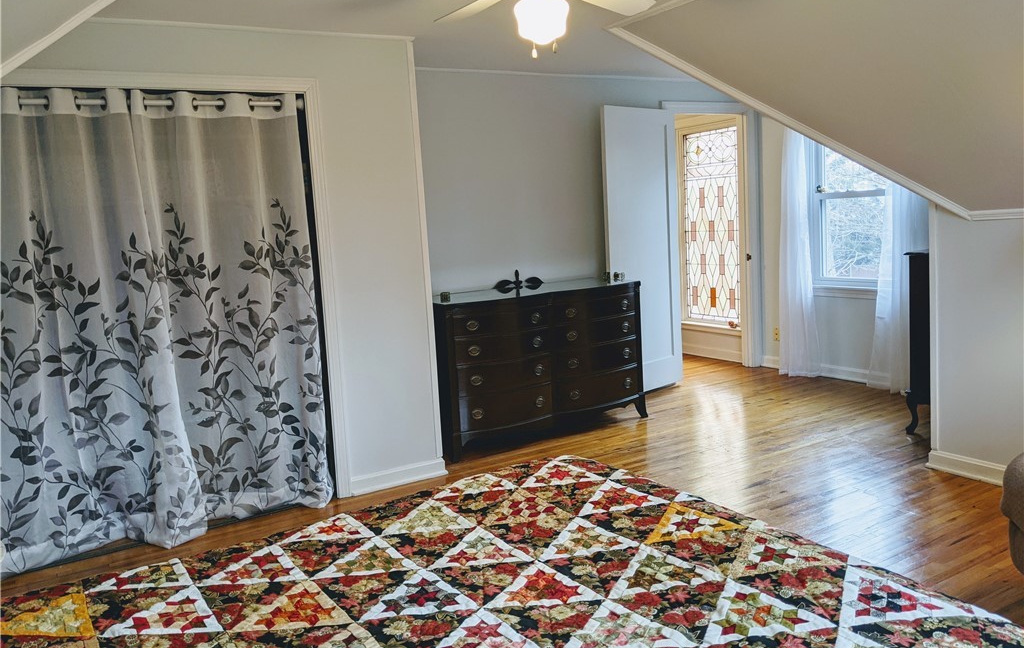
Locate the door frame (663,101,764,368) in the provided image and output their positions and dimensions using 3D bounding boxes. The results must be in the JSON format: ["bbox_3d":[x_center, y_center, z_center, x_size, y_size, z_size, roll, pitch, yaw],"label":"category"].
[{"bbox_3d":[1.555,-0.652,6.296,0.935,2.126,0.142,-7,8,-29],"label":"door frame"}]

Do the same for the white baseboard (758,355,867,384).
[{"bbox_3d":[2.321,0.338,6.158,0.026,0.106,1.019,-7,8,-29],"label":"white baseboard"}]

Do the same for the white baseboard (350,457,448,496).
[{"bbox_3d":[-0.573,0.773,4.091,0.524,0.106,0.026,-7,8,-29],"label":"white baseboard"}]

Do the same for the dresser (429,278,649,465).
[{"bbox_3d":[0.116,0.230,4.983,1.393,0.878,0.587,-8,8,-31],"label":"dresser"}]

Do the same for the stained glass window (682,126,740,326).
[{"bbox_3d":[1.754,-0.835,6.961,0.046,1.655,0.677,-7,8,-29],"label":"stained glass window"}]

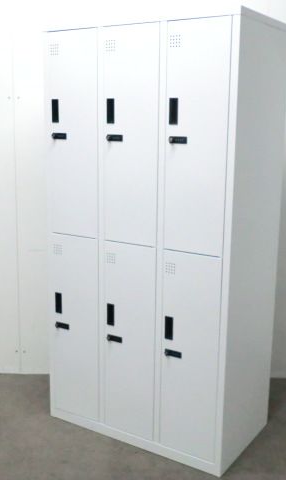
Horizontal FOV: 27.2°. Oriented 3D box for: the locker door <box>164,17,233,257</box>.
[{"bbox_3d":[0.199,-0.368,2.193,0.260,0.858,0.027,8,14,32],"label":"locker door"}]

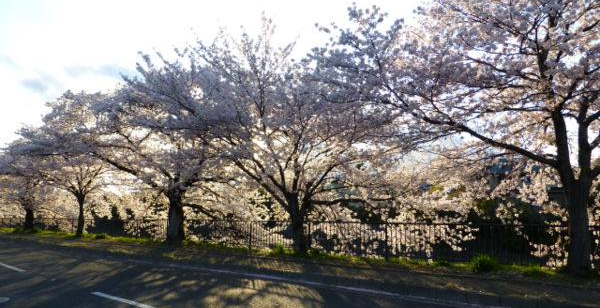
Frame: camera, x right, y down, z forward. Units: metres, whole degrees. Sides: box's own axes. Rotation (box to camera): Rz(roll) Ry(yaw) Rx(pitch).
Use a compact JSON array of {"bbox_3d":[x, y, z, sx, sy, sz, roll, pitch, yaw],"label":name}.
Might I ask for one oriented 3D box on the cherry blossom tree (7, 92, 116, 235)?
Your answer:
[{"bbox_3d":[-14.887,0.484,25.981,6.400,9.050,6.400,0,-8,0],"label":"cherry blossom tree"}]

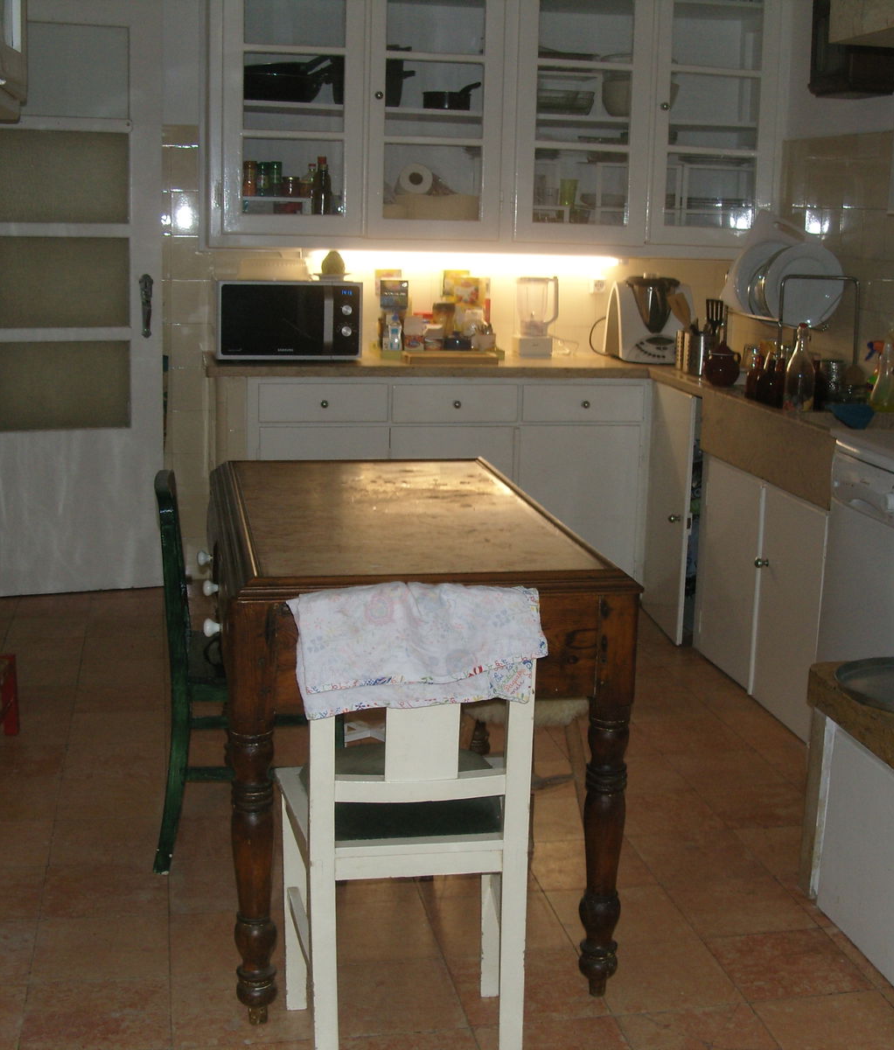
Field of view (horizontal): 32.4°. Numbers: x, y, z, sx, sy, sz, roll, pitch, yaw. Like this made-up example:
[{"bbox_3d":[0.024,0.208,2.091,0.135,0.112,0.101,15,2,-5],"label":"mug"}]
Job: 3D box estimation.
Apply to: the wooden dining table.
[{"bbox_3d":[-0.117,0.338,3.084,0.671,0.780,1.156,-1,12,-10],"label":"wooden dining table"}]

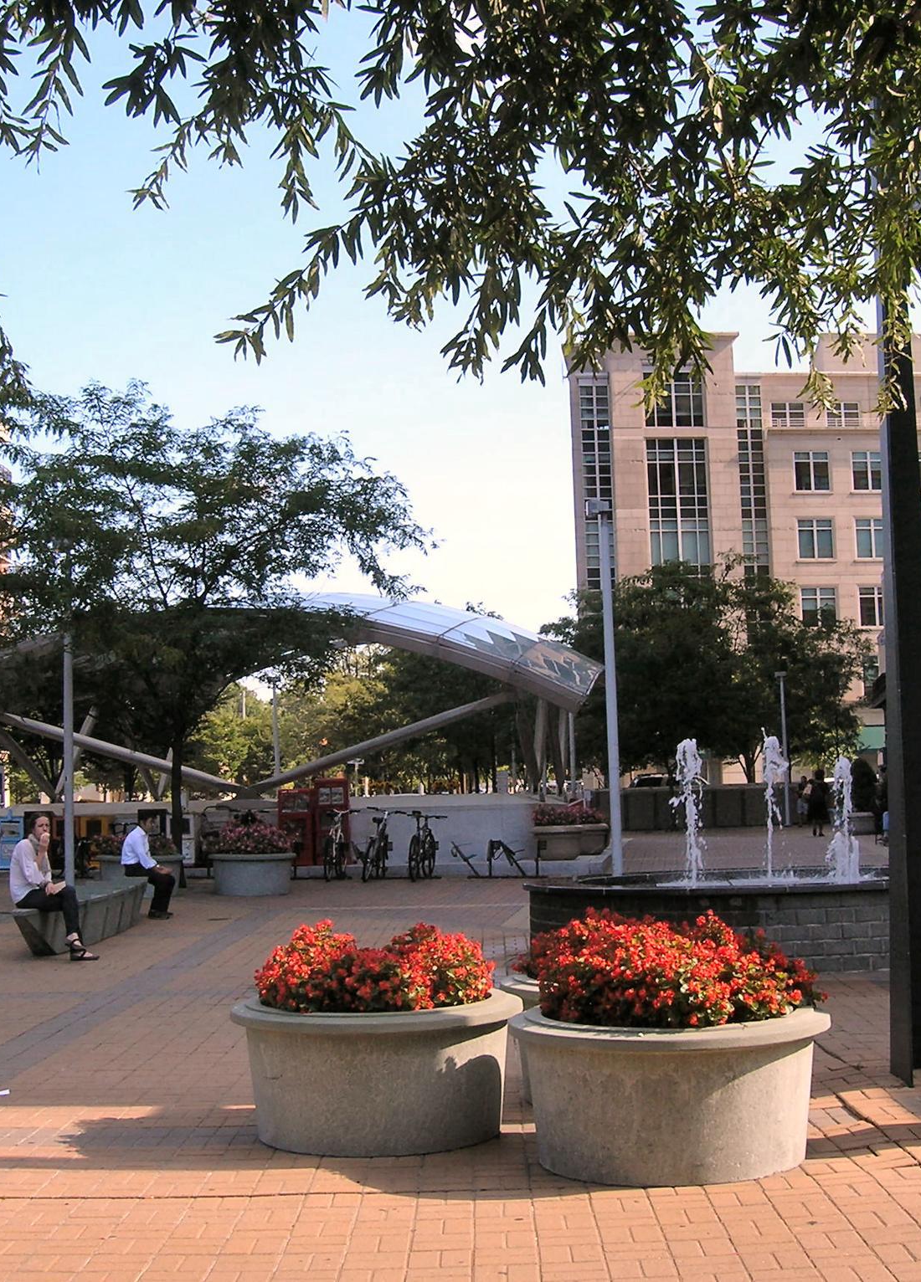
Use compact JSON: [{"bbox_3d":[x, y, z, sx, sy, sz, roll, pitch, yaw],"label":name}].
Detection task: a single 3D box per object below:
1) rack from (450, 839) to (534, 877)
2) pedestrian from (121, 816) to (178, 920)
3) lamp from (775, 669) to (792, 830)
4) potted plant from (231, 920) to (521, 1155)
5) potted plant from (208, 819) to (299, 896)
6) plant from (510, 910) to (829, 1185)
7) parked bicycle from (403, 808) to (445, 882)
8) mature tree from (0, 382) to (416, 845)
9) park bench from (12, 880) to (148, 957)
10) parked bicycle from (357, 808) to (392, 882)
[{"bbox_3d":[0.477,3.297,25.500,1.350,0.580,0.650,-3,-5,10],"label":"rack"},{"bbox_3d":[-3.758,2.746,20.300,0.720,1.260,0.500,-2,-5,3],"label":"pedestrian"},{"bbox_3d":[9.978,3.372,52.000,0.400,4.800,0.350,-2,-5,0],"label":"lamp"},{"bbox_3d":[-0.347,1.624,7.083,1.224,0.867,1.224,-2,-5,0],"label":"potted plant"},{"bbox_3d":[-2.891,3.020,23.500,1.270,1.040,1.270,-2,-5,0],"label":"potted plant"},{"bbox_3d":[0.791,1.517,6.461,1.224,0.913,1.224,-2,-5,0],"label":"plant"},{"bbox_3d":[-0.527,3.044,25.000,0.600,1.060,1.700,-3,-5,12],"label":"parked bicycle"},{"bbox_3d":[-3.790,-0.062,25.800,6.600,7.800,6.200,-2,-5,0],"label":"mature tree"},{"bbox_3d":[-3.796,2.786,17.234,0.780,0.420,5.200,-1,-5,-3],"label":"park bench"},{"bbox_3d":[-1.224,3.034,25.000,0.600,1.070,1.700,-3,-5,12],"label":"parked bicycle"}]

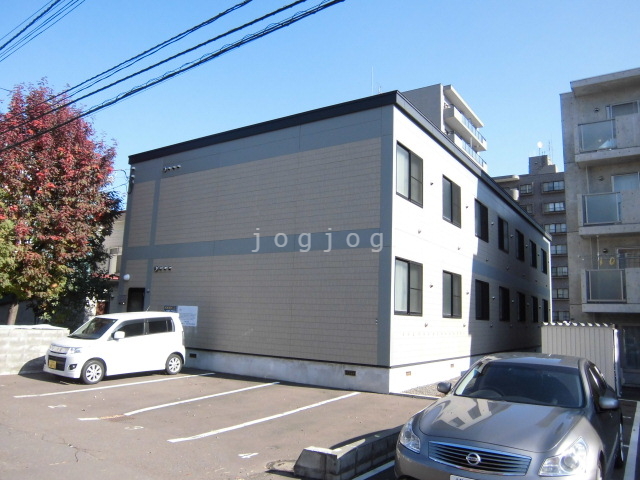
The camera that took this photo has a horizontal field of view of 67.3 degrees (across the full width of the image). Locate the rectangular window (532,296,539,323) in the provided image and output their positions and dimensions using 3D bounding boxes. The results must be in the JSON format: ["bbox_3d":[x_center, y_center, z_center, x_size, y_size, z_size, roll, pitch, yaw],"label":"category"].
[{"bbox_3d":[10.979,3.569,24.560,0.100,1.340,1.660,-4,-11,34],"label":"rectangular window"}]

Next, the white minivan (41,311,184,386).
[{"bbox_3d":[-5.260,2.755,12.650,1.475,1.660,3.395,-4,-10,33],"label":"white minivan"}]

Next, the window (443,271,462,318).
[{"bbox_3d":[4.089,1.724,14.889,0.100,1.385,1.670,-4,-11,34],"label":"window"}]

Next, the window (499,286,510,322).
[{"bbox_3d":[7.442,2.610,19.363,0.100,1.340,1.660,-4,-11,34],"label":"window"}]

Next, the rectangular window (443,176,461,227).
[{"bbox_3d":[4.017,-1.115,14.603,0.100,1.340,1.660,-4,-11,34],"label":"rectangular window"}]

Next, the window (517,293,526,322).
[{"bbox_3d":[9.211,3.090,21.962,0.100,1.340,1.660,-4,-11,34],"label":"window"}]

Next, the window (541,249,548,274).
[{"bbox_3d":[13.392,1.309,28.703,0.100,1.385,1.670,-4,-11,34],"label":"window"}]

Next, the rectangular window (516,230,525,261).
[{"bbox_3d":[9.697,0.306,23.332,0.100,1.385,1.670,-4,-11,34],"label":"rectangular window"}]

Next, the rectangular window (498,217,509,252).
[{"bbox_3d":[7.880,-0.188,20.690,0.100,1.385,1.670,-4,-11,34],"label":"rectangular window"}]

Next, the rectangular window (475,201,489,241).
[{"bbox_3d":[5.786,-0.641,17.203,0.100,1.340,1.660,-4,-11,34],"label":"rectangular window"}]

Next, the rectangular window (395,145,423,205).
[{"bbox_3d":[2.248,-1.595,12.005,0.100,1.340,1.660,-4,-11,34],"label":"rectangular window"}]

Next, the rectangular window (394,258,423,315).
[{"bbox_3d":[2.136,1.158,11.568,0.100,1.340,1.660,-4,-11,34],"label":"rectangular window"}]

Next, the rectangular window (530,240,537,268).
[{"bbox_3d":[11.546,0.808,26.019,0.100,1.385,1.670,-4,-11,34],"label":"rectangular window"}]

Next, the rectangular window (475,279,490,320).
[{"bbox_3d":[5.935,2.226,17.573,0.100,1.385,1.670,-4,-11,34],"label":"rectangular window"}]

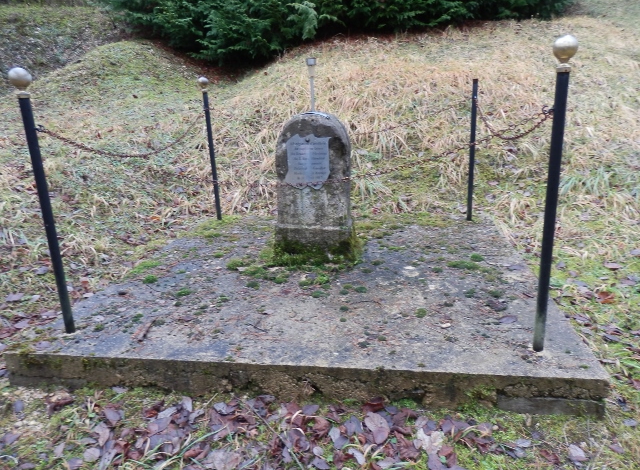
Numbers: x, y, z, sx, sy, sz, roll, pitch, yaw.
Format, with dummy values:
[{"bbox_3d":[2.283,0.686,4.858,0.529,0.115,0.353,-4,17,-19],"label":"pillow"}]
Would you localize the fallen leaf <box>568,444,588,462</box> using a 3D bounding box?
[{"bbox_3d":[0.898,0.757,1.609,0.062,0.020,0.078,-9,22,-10],"label":"fallen leaf"}]

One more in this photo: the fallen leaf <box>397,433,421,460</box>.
[{"bbox_3d":[0.321,0.776,1.705,0.071,0.020,0.114,-9,19,-19],"label":"fallen leaf"}]

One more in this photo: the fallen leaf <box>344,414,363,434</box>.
[{"bbox_3d":[0.129,0.754,1.853,0.059,0.025,0.095,-4,16,-6],"label":"fallen leaf"}]

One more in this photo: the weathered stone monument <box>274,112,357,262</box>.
[{"bbox_3d":[-0.047,-0.367,3.358,0.579,1.025,0.267,1,16,14],"label":"weathered stone monument"}]

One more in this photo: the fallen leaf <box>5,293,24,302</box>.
[{"bbox_3d":[-1.939,0.386,2.928,0.097,0.015,0.115,-13,20,-29],"label":"fallen leaf"}]

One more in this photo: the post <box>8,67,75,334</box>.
[{"bbox_3d":[-1.258,-0.116,2.127,0.083,1.233,0.083,0,15,9],"label":"post"}]

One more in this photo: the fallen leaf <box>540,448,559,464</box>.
[{"bbox_3d":[0.856,0.803,1.698,0.048,0.030,0.071,-8,17,-20],"label":"fallen leaf"}]

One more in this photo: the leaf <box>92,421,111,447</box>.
[{"bbox_3d":[-0.844,0.771,1.790,0.066,0.025,0.115,-9,31,-25],"label":"leaf"}]

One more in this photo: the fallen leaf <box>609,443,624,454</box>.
[{"bbox_3d":[1.038,0.748,1.618,0.038,0.012,0.056,-12,20,-28],"label":"fallen leaf"}]

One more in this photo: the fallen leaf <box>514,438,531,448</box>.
[{"bbox_3d":[0.728,0.747,1.661,0.058,0.015,0.050,7,20,26],"label":"fallen leaf"}]

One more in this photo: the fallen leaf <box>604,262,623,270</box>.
[{"bbox_3d":[1.825,0.181,2.872,0.098,0.020,0.097,1,18,12],"label":"fallen leaf"}]

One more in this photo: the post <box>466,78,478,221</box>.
[{"bbox_3d":[1.232,-0.664,3.723,0.044,1.115,0.044,0,15,9],"label":"post"}]

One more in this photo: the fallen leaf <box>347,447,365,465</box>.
[{"bbox_3d":[0.140,0.811,1.709,0.035,0.025,0.079,-12,18,-29],"label":"fallen leaf"}]

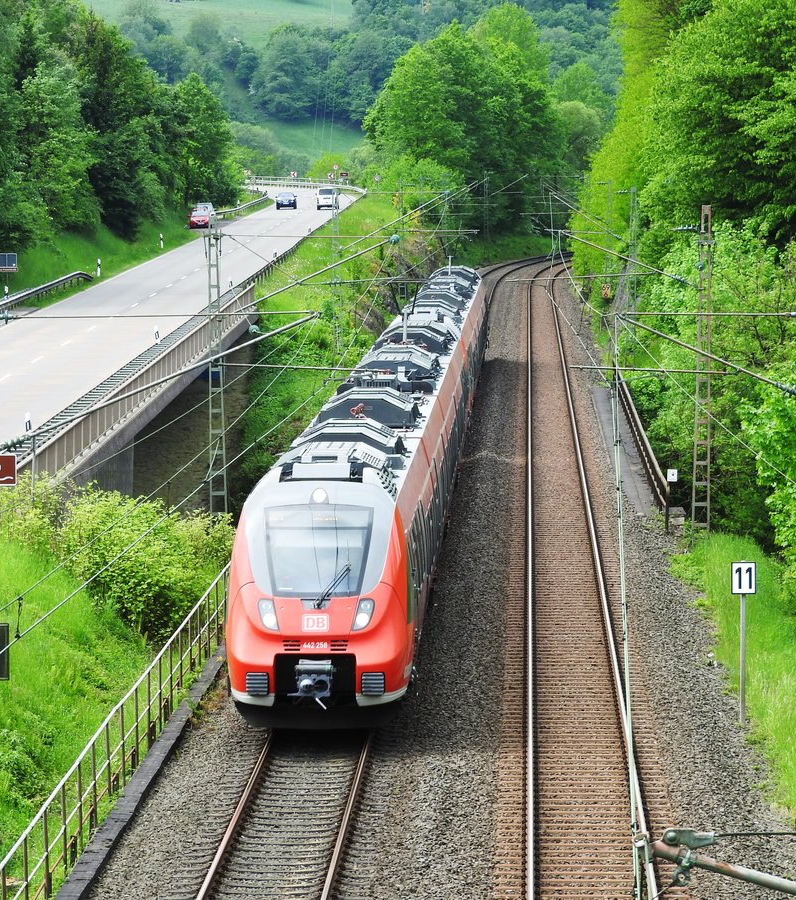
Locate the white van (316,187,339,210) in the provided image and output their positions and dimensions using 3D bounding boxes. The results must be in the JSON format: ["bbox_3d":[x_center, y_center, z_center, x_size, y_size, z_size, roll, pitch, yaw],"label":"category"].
[{"bbox_3d":[-6.406,-23.045,429.500,1.930,1.980,4.950,0,4,1],"label":"white van"}]

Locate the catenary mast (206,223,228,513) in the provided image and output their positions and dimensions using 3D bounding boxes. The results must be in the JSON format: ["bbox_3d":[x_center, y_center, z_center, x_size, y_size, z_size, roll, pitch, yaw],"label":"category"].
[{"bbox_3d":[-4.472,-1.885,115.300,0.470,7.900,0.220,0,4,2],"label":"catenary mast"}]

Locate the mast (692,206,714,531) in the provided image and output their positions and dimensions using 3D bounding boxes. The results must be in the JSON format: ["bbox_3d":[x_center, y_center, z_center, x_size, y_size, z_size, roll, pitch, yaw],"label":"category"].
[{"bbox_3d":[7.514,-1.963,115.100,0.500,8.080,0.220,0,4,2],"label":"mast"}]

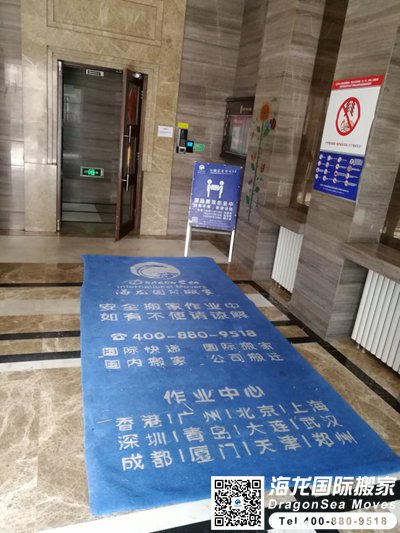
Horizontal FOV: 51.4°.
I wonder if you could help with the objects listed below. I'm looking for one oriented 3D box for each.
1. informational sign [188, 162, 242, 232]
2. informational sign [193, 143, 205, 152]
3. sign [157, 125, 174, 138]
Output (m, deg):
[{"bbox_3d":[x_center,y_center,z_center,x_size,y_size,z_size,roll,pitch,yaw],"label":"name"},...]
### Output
[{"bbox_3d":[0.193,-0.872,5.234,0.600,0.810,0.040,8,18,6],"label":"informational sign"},{"bbox_3d":[-0.005,-1.749,6.143,0.170,0.115,0.010,0,19,-19],"label":"informational sign"},{"bbox_3d":[-0.488,-1.915,5.920,0.213,0.145,0.010,0,19,-19],"label":"sign"}]

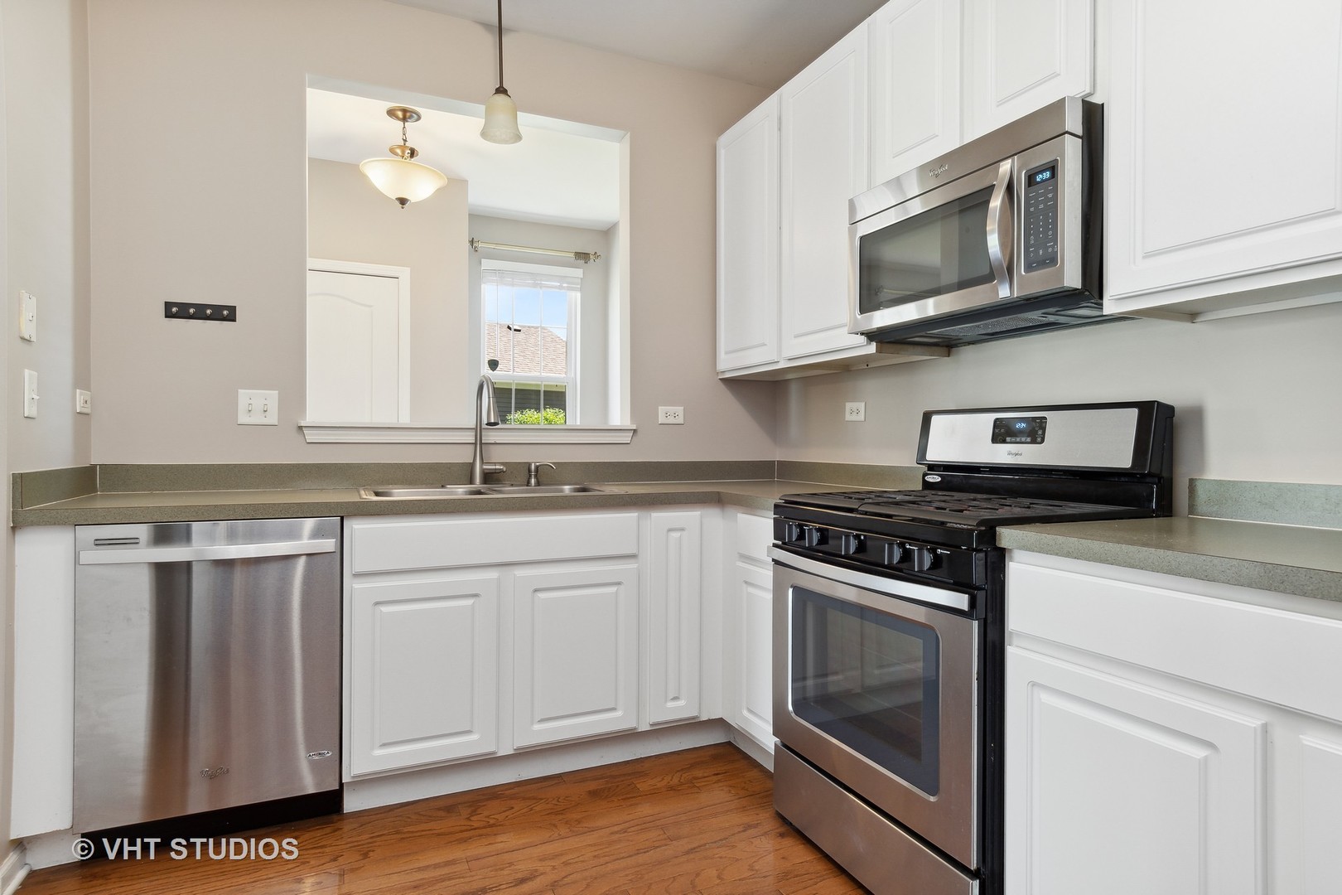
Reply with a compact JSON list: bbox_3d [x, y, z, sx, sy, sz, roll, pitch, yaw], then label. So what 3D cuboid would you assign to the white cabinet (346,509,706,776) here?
[{"bbox_3d":[-0.523,0.582,2.429,1.155,0.785,0.600,0,0,-23],"label":"white cabinet"}]

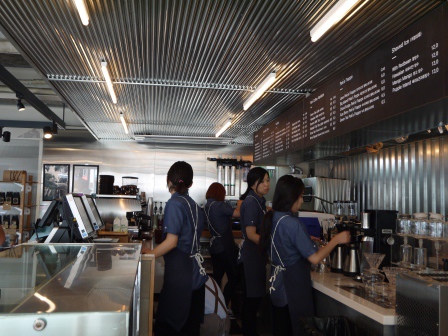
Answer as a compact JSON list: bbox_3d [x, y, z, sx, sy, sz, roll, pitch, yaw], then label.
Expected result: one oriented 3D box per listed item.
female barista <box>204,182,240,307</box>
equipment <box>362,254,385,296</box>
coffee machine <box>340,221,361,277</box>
[{"bbox_3d":[-0.012,0.972,5.250,0.360,1.580,0.440,5,-6,-42],"label":"female barista"},{"bbox_3d":[0.823,0.586,2.420,0.125,0.225,0.125,2,-5,-9],"label":"equipment"},{"bbox_3d":[0.899,0.564,3.120,0.170,0.380,0.160,4,-6,-28],"label":"coffee machine"}]

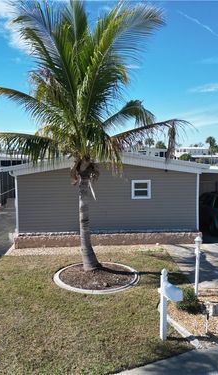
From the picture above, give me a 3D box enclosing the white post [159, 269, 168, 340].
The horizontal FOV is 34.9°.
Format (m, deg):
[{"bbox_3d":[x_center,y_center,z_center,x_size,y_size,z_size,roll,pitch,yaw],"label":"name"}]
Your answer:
[{"bbox_3d":[1.079,2.337,6.885,0.100,1.485,0.100,-2,6,-19],"label":"white post"}]

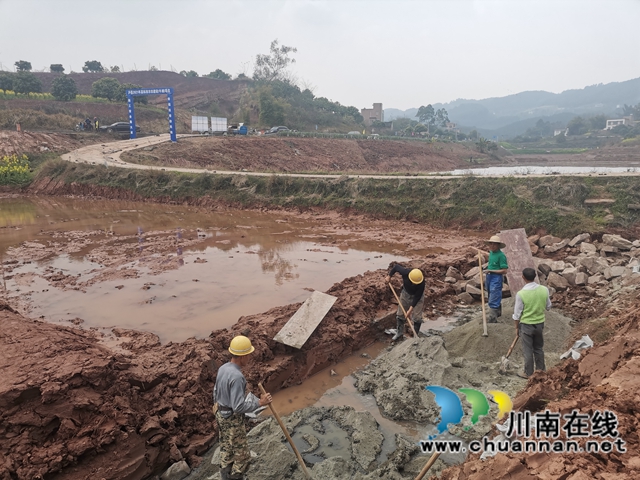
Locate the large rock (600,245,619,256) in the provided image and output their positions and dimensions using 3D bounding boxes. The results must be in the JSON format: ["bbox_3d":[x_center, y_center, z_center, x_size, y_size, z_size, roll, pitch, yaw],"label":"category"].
[{"bbox_3d":[7.347,0.270,12.200,0.420,0.240,0.330,8,15,31],"label":"large rock"}]

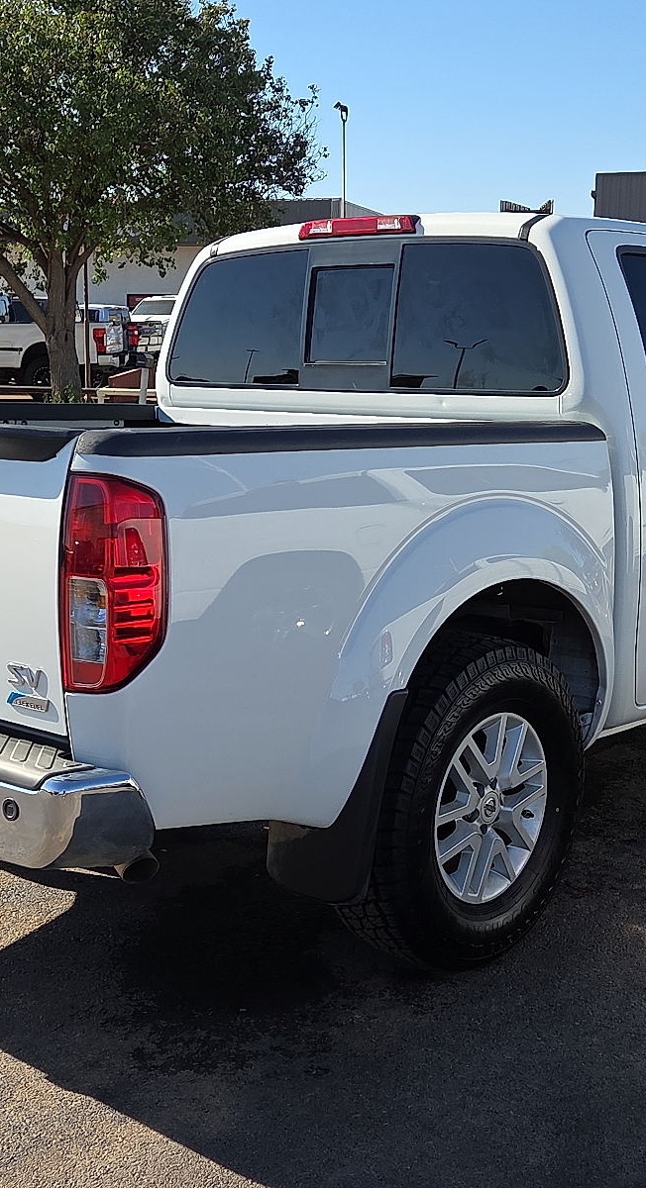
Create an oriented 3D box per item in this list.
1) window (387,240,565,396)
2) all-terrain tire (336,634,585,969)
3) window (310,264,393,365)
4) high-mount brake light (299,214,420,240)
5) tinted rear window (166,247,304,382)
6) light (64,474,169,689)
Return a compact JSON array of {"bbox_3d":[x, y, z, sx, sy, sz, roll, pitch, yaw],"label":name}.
[{"bbox_3d":[0.409,-0.719,3.768,0.565,0.385,0.040,8,6,42],"label":"window"},{"bbox_3d":[0.317,0.469,3.358,0.265,0.768,0.772,8,12,42],"label":"all-terrain tire"},{"bbox_3d":[0.076,-0.772,4.069,0.295,0.275,0.030,8,6,42],"label":"window"},{"bbox_3d":[0.102,-1.012,4.059,0.415,0.052,0.060,8,12,42],"label":"high-mount brake light"},{"bbox_3d":[-0.258,-0.817,4.371,0.565,0.385,0.040,8,6,42],"label":"tinted rear window"},{"bbox_3d":[-0.347,-0.020,2.473,0.120,0.378,0.150,8,12,42],"label":"light"}]

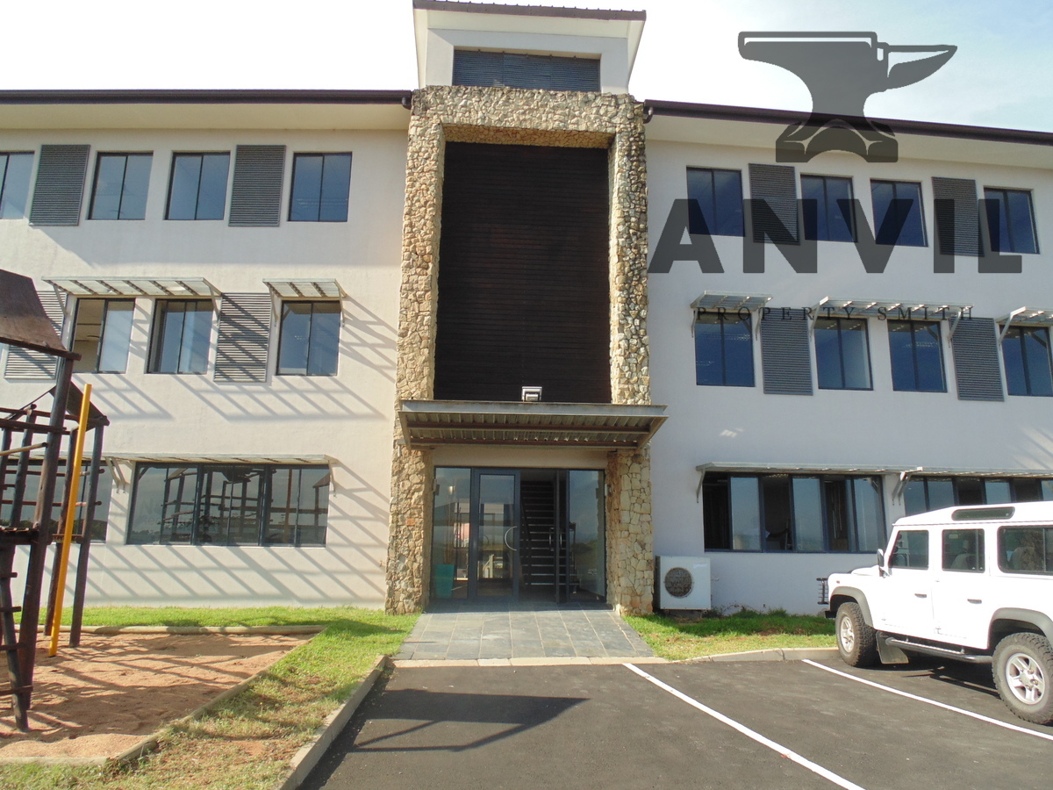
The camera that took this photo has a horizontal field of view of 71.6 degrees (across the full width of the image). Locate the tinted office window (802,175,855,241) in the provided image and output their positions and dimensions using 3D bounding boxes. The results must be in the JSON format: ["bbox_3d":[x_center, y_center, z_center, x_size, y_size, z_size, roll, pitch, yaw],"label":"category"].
[{"bbox_3d":[6.376,-3.918,15.367,1.191,1.481,0.100,2,-11,-7],"label":"tinted office window"}]

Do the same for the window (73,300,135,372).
[{"bbox_3d":[-8.421,-1.166,14.566,1.142,1.542,0.100,1,-11,1],"label":"window"}]

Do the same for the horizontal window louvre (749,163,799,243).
[{"bbox_3d":[5.087,-3.902,14.968,0.987,1.738,0.080,2,-11,-6],"label":"horizontal window louvre"}]

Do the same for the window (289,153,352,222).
[{"bbox_3d":[-4.141,-4.182,14.726,1.171,1.490,0.120,0,-11,1],"label":"window"}]

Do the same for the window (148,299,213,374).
[{"bbox_3d":[-6.862,-1.151,14.541,1.212,1.542,0.100,1,-11,1],"label":"window"}]

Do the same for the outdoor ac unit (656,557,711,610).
[{"bbox_3d":[2.883,3.461,13.482,0.950,0.935,0.360,2,-11,-6],"label":"outdoor ac unit"}]

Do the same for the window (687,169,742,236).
[{"bbox_3d":[3.886,-3.956,15.028,1.157,1.465,0.100,2,-11,-6],"label":"window"}]

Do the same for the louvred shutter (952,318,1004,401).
[{"bbox_3d":[9.139,-0.724,14.809,0.987,1.739,0.080,2,-11,-6],"label":"louvred shutter"}]

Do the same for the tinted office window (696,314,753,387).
[{"bbox_3d":[3.936,-0.906,14.478,1.197,1.510,0.100,2,-11,-7],"label":"tinted office window"}]

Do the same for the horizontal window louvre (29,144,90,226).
[{"bbox_3d":[-9.623,-4.340,15.077,1.015,1.797,0.090,1,-11,1],"label":"horizontal window louvre"}]

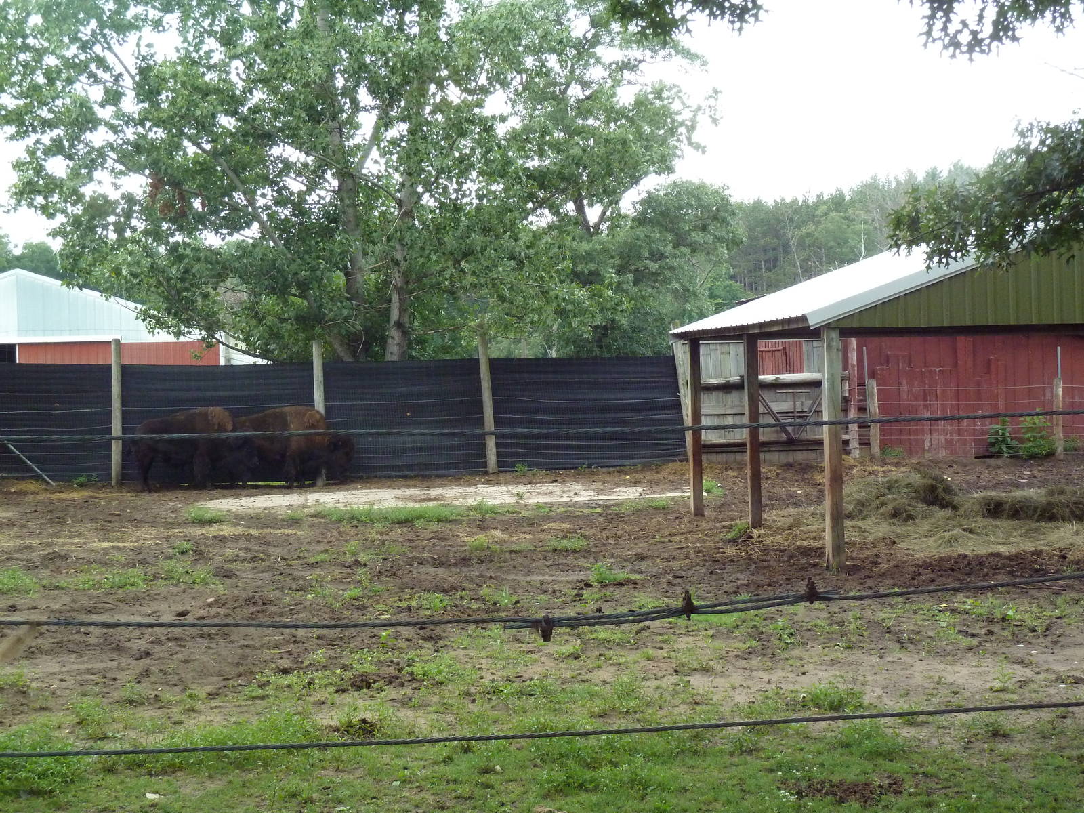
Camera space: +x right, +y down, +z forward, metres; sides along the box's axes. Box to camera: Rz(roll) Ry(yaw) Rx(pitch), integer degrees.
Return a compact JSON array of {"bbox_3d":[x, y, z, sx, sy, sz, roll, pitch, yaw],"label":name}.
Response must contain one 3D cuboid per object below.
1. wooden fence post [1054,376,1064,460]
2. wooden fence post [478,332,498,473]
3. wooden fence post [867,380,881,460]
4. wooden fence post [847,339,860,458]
[{"bbox_3d":[10.349,0.250,32.584,0.156,1.653,0.156,-2,1,0],"label":"wooden fence post"},{"bbox_3d":[-1.013,-0.073,30.774,0.181,2.690,0.181,-4,1,0],"label":"wooden fence post"},{"bbox_3d":[6.644,0.244,32.585,0.164,1.607,0.164,-3,1,0],"label":"wooden fence post"},{"bbox_3d":[6.299,-0.206,32.876,0.171,2.494,0.171,-1,1,0],"label":"wooden fence post"}]

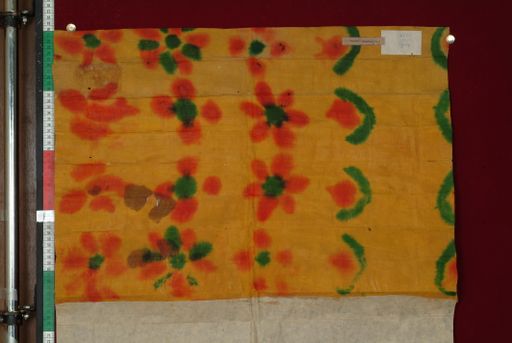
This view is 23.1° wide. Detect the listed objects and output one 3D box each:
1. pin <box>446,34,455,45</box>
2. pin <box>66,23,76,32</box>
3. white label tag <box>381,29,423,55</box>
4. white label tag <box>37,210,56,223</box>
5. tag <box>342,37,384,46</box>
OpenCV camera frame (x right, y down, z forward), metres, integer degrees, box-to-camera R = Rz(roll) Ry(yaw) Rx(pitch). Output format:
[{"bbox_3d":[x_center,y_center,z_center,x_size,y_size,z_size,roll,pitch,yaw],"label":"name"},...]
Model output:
[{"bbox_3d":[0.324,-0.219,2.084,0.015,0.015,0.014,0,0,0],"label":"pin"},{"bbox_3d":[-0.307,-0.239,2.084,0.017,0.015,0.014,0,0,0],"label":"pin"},{"bbox_3d":[0.242,-0.215,2.089,0.068,0.041,0.002,0,0,0],"label":"white label tag"},{"bbox_3d":[-0.351,0.074,2.088,0.029,0.019,0.002,0,0,0],"label":"white label tag"},{"bbox_3d":[0.179,-0.217,2.089,0.071,0.014,0.002,0,0,0],"label":"tag"}]

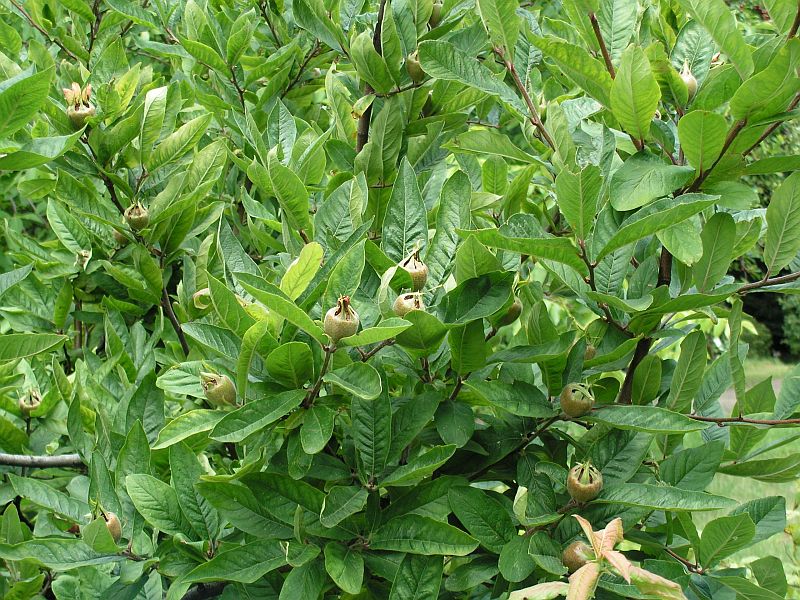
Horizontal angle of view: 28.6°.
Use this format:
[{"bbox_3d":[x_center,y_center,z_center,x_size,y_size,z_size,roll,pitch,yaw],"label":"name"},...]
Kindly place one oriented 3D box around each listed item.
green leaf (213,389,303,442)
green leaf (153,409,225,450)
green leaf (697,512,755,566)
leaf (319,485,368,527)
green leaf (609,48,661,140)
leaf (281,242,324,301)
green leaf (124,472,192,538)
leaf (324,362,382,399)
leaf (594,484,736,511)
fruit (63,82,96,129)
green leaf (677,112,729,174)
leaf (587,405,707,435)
[{"bbox_3d":[-0.128,0.104,1.410,0.102,0.014,0.036,-26,43,-19],"label":"green leaf"},{"bbox_3d":[-0.189,0.117,1.460,0.098,0.014,0.036,-18,44,-30],"label":"green leaf"},{"bbox_3d":[0.294,0.217,1.420,0.041,0.072,0.012,32,27,-15],"label":"green leaf"},{"bbox_3d":[-0.051,0.187,1.430,0.056,0.012,0.028,-35,49,-27],"label":"leaf"},{"bbox_3d":[0.237,-0.209,1.580,0.048,0.096,0.018,-6,-6,-1],"label":"green leaf"},{"bbox_3d":[-0.094,-0.028,1.520,0.028,0.062,0.011,25,12,0],"label":"leaf"},{"bbox_3d":[-0.207,0.181,1.380,0.094,0.040,0.015,42,-26,-15],"label":"green leaf"},{"bbox_3d":[-0.038,0.065,1.270,0.054,0.015,0.032,14,50,24],"label":"leaf"},{"bbox_3d":[0.239,0.178,1.420,0.127,0.012,0.030,4,30,6],"label":"leaf"},{"bbox_3d":[-0.331,-0.202,1.630,0.033,0.047,0.033,-6,13,0],"label":"fruit"},{"bbox_3d":[0.267,-0.138,1.380,0.044,0.070,0.013,1,36,-1],"label":"green leaf"},{"bbox_3d":[0.224,0.108,1.420,0.110,0.012,0.031,6,37,6],"label":"leaf"}]

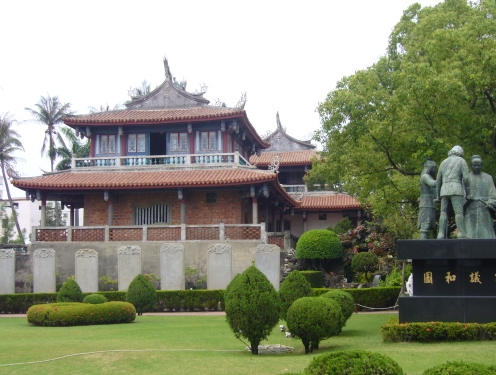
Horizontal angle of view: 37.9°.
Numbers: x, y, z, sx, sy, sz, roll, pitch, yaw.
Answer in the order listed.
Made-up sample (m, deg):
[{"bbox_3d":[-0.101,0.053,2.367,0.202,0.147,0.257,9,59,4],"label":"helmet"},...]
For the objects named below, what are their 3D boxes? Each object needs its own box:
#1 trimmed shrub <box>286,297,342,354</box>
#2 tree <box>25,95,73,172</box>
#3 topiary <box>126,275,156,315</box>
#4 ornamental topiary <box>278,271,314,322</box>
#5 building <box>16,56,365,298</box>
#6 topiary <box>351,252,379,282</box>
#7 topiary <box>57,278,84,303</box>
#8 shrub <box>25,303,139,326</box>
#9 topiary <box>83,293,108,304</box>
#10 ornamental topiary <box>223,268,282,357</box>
[{"bbox_3d":[1.484,3.078,16.036,1.275,1.279,1.275,0,-7,0],"label":"trimmed shrub"},{"bbox_3d":[-18.422,0.738,65.463,4.600,18.812,4.600,0,-7,0],"label":"tree"},{"bbox_3d":[-5.144,5.206,34.919,1.449,1.985,1.449,0,-7,0],"label":"topiary"},{"bbox_3d":[1.664,3.875,24.907,1.267,2.012,1.267,0,-7,0],"label":"ornamental topiary"},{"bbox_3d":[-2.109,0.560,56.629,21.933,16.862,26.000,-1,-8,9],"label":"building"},{"bbox_3d":[6.673,4.582,41.255,1.594,1.732,1.594,0,-7,0],"label":"topiary"},{"bbox_3d":[-8.753,5.390,35.399,1.275,1.746,1.275,0,-7,0],"label":"topiary"},{"bbox_3d":[-6.482,4.868,27.803,4.100,0.800,3.200,0,-7,0],"label":"shrub"},{"bbox_3d":[-6.581,5.156,31.093,1.082,1.087,1.082,0,-7,0],"label":"topiary"},{"bbox_3d":[0.112,2.731,15.980,1.244,1.954,1.244,0,-7,0],"label":"ornamental topiary"}]

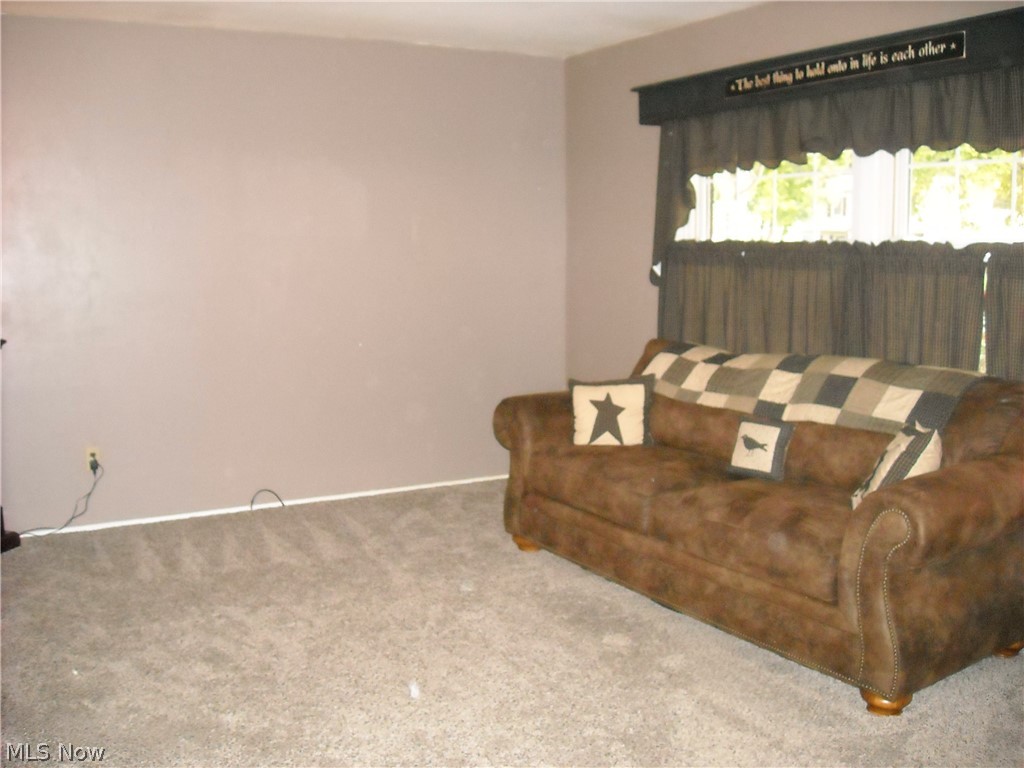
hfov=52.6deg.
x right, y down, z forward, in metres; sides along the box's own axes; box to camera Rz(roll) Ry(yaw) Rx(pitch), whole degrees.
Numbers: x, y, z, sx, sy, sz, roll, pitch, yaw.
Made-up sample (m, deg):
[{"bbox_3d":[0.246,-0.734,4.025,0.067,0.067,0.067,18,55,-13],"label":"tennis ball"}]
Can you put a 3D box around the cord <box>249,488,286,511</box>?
[{"bbox_3d":[-1.294,0.614,5.495,0.180,0.108,0.040,-4,10,-26],"label":"cord"}]

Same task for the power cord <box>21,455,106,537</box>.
[{"bbox_3d":[-2.177,0.545,5.011,0.400,0.390,0.080,-4,10,-26],"label":"power cord"}]

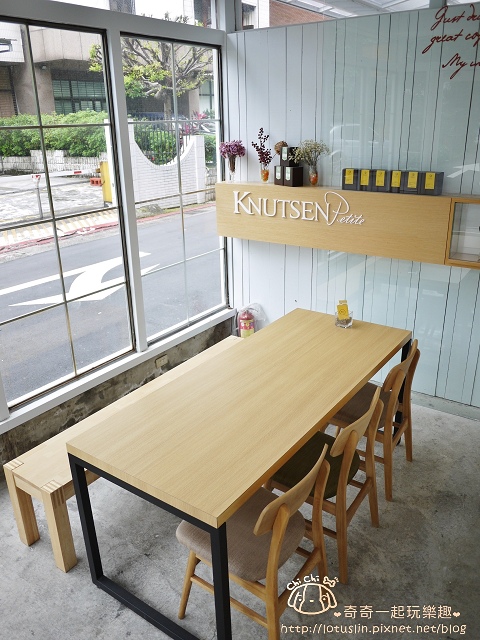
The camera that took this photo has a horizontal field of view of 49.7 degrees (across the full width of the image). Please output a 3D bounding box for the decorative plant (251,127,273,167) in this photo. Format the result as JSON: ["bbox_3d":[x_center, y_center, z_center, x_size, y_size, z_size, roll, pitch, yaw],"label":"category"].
[{"bbox_3d":[0.152,-1.209,3.622,0.145,0.275,0.120,13,25,33],"label":"decorative plant"}]

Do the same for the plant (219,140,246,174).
[{"bbox_3d":[-0.051,-1.191,3.782,0.195,0.235,0.170,13,25,33],"label":"plant"}]

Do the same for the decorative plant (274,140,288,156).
[{"bbox_3d":[0.284,-1.171,3.539,0.095,0.105,0.095,13,25,33],"label":"decorative plant"}]

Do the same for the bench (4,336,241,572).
[{"bbox_3d":[-0.418,0.636,3.073,0.355,0.441,1.823,13,25,33],"label":"bench"}]

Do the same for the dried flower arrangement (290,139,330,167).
[{"bbox_3d":[0.462,-1.108,3.430,0.260,0.185,0.200,13,25,33],"label":"dried flower arrangement"}]

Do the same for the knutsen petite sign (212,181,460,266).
[{"bbox_3d":[0.568,-0.691,3.509,1.669,0.387,0.185,13,25,33],"label":"knutsen petite sign"}]

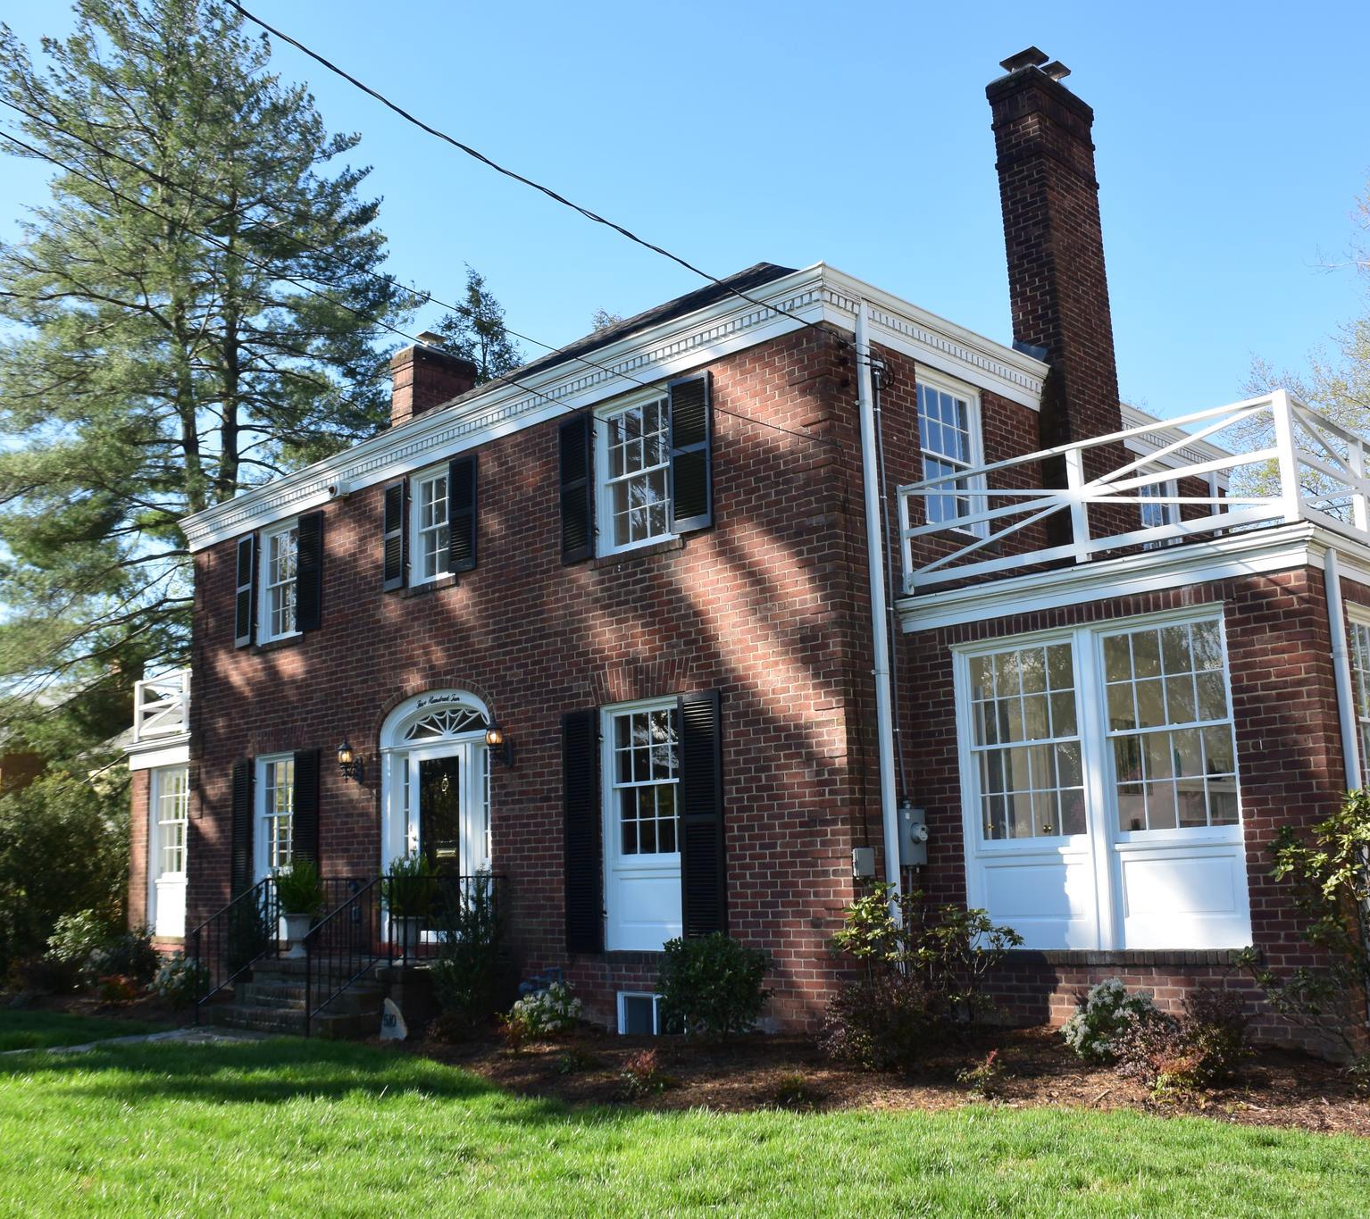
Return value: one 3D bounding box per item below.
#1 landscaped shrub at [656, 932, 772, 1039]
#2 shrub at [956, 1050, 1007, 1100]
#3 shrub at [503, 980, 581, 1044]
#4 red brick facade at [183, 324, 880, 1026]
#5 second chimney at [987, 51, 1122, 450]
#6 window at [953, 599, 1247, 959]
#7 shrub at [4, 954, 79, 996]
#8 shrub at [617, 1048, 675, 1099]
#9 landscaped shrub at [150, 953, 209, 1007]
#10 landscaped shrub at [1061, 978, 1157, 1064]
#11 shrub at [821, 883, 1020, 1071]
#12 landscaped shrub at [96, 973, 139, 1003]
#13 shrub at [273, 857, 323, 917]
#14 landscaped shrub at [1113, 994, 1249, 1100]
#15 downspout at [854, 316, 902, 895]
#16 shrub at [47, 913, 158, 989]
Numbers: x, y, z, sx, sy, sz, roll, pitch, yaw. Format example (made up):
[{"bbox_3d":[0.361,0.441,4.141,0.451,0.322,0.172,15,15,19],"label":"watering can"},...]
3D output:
[{"bbox_3d":[0.220,2.899,10.557,0.890,0.784,0.802,-2,-10,1],"label":"landscaped shrub"},{"bbox_3d":[1.735,2.716,8.007,0.286,0.277,0.257,-4,-11,11],"label":"shrub"},{"bbox_3d":[-1.169,3.292,11.220,0.640,0.500,0.575,-1,-10,-6],"label":"shrub"},{"bbox_3d":[-2.532,1.225,14.393,10.730,5.702,0.357,-11,-14,43],"label":"red brick facade"},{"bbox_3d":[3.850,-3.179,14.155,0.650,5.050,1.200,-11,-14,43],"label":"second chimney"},{"bbox_3d":[2.971,1.286,10.064,2.190,2.359,0.140,-11,-14,43],"label":"window"},{"bbox_3d":[-8.129,4.627,17.340,0.867,0.515,0.780,3,-11,-24],"label":"shrub"},{"bbox_3d":[-0.252,2.981,8.800,0.380,0.340,0.370,-2,-10,0],"label":"shrub"},{"bbox_3d":[-5.671,4.157,15.400,0.650,0.600,0.600,-11,-14,43],"label":"landscaped shrub"},{"bbox_3d":[2.826,2.746,9.150,0.600,0.570,0.580,-11,-14,43],"label":"landscaped shrub"},{"bbox_3d":[1.628,2.554,9.500,1.350,1.300,1.200,-11,-14,43],"label":"shrub"},{"bbox_3d":[-6.573,4.394,15.912,0.460,0.315,0.414,3,-11,-22],"label":"landscaped shrub"},{"bbox_3d":[-4.051,2.901,14.350,0.520,0.620,0.520,-11,-14,43],"label":"shrub"},{"bbox_3d":[2.858,2.513,7.905,0.735,0.595,0.662,-5,-11,18],"label":"landscaped shrub"},{"bbox_3d":[1.560,0.149,10.982,0.075,5.531,0.090,-11,-14,43],"label":"downspout"},{"bbox_3d":[-7.751,4.538,18.258,1.366,0.958,1.229,3,-11,-22],"label":"shrub"}]

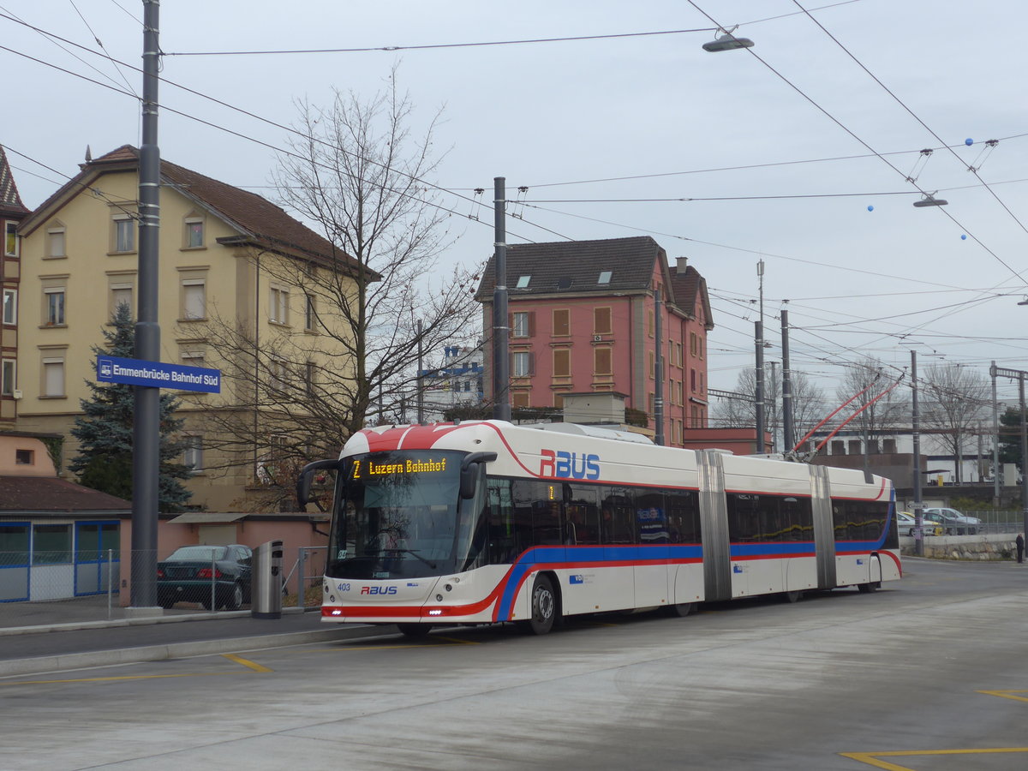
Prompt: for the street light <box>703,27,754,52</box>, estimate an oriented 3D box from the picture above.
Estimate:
[{"bbox_3d":[2.864,-4.619,21.800,0.660,0.260,0.290,-2,-6,26],"label":"street light"}]

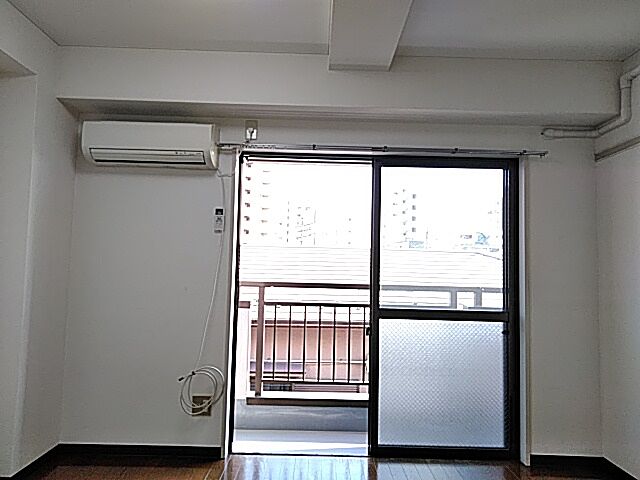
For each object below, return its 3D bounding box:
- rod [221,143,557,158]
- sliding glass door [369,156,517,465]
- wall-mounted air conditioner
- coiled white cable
[{"bbox_3d":[0.377,-0.547,3.032,1.970,0.040,0.110,1,-4,0],"label":"rod"},{"bbox_3d":[0.778,0.407,3.128,0.941,1.863,0.060,1,-4,0],"label":"sliding glass door"},{"bbox_3d":[-0.998,-0.557,2.968,0.759,0.241,0.230,1,-4,0],"label":"wall-mounted air conditioner"},{"bbox_3d":[-0.687,0.303,3.000,0.277,1.473,0.060,1,-4,0],"label":"coiled white cable"}]

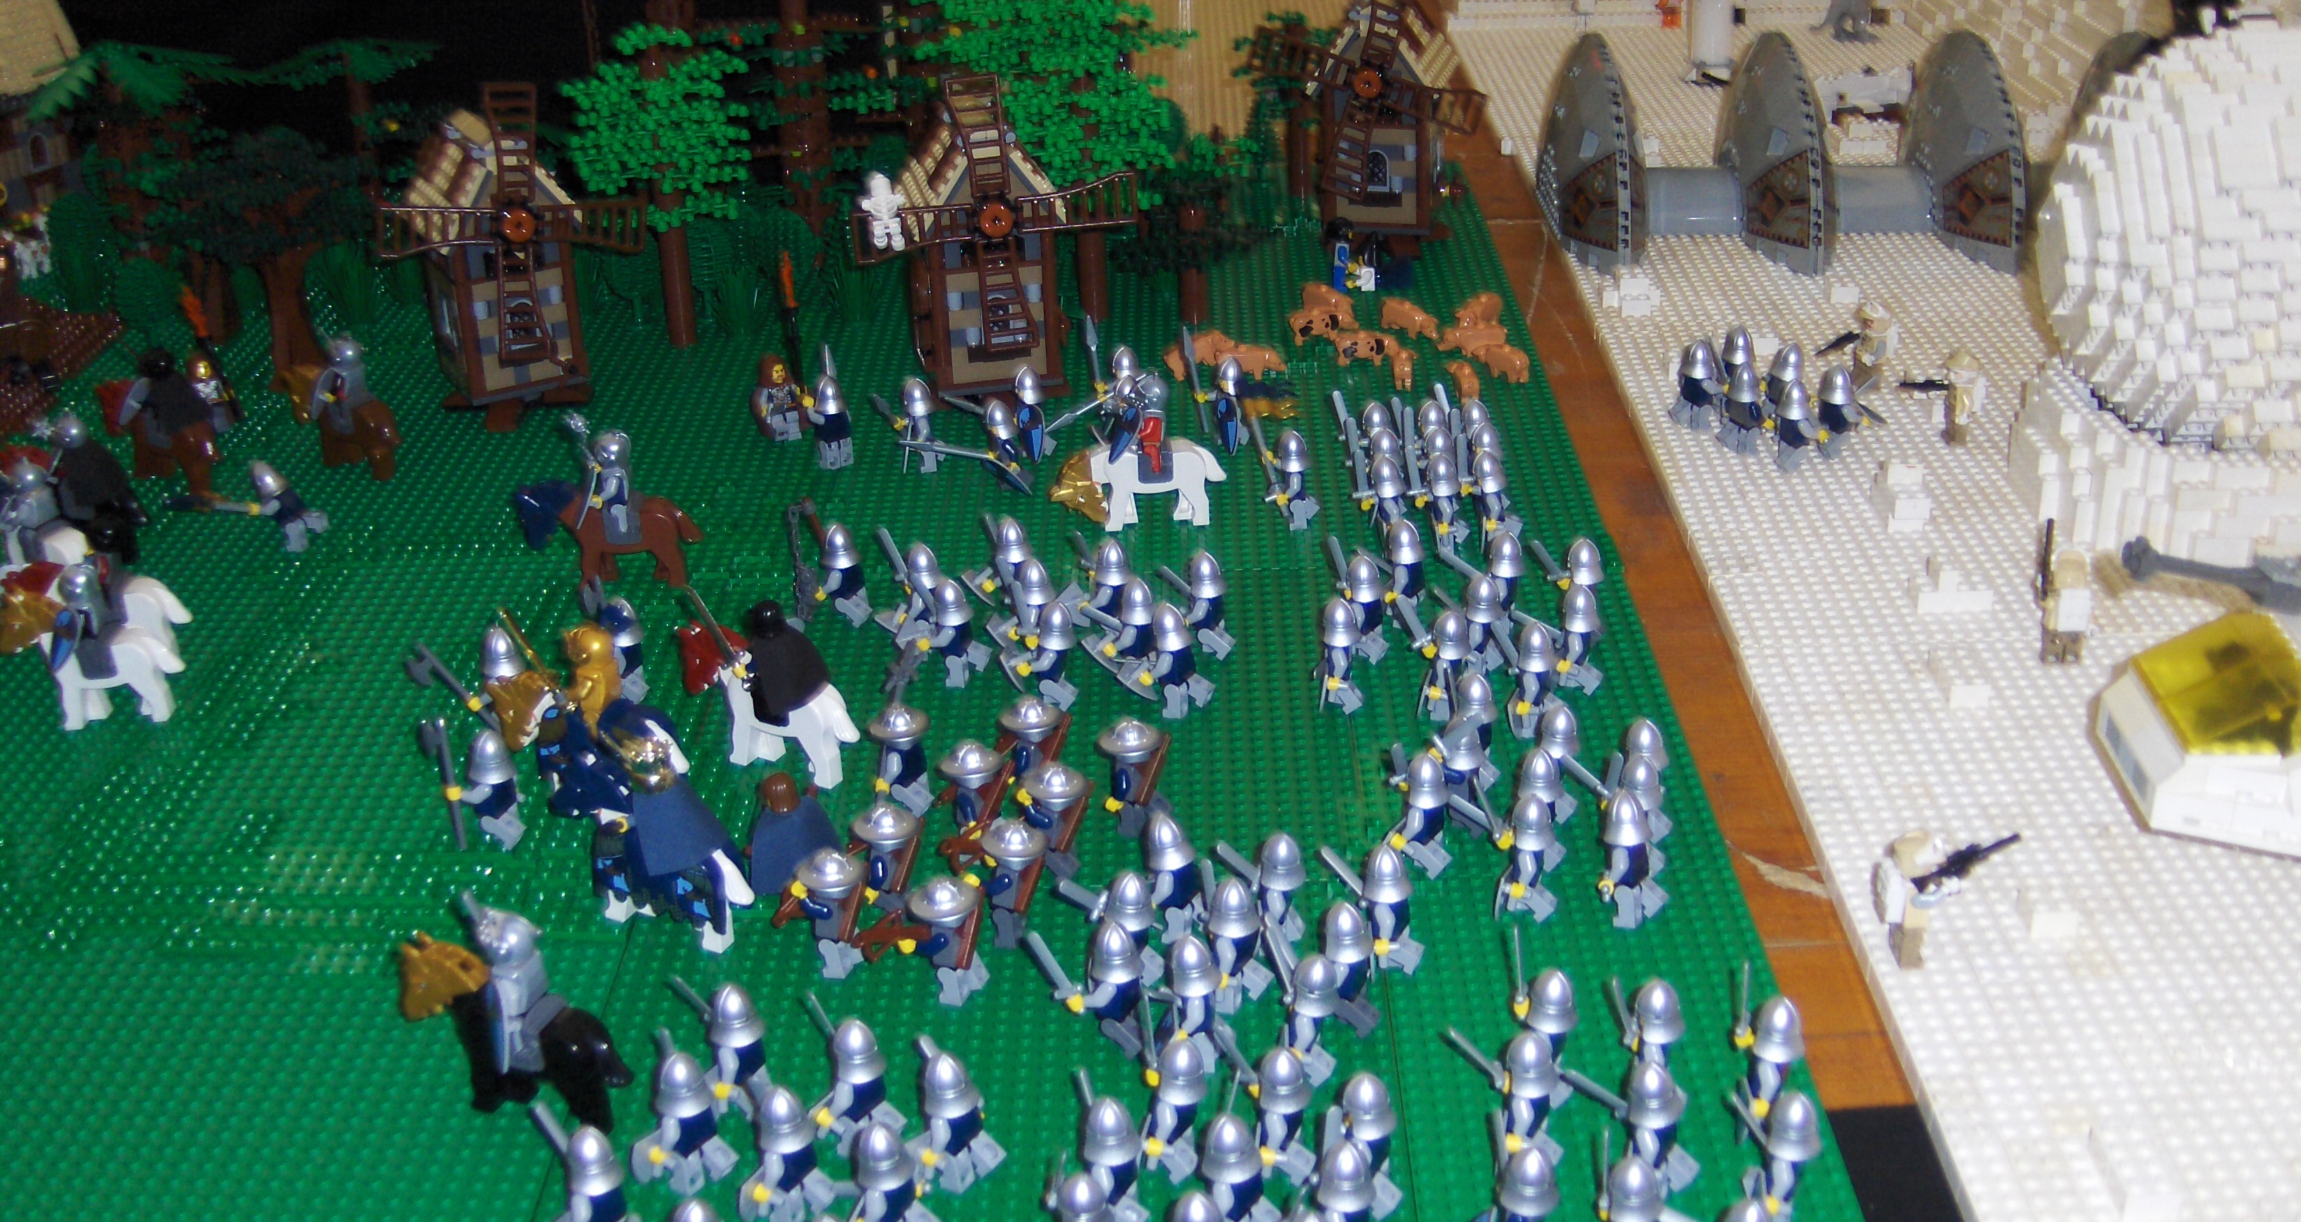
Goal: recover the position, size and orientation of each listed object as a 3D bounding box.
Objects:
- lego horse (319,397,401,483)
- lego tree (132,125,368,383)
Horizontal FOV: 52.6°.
[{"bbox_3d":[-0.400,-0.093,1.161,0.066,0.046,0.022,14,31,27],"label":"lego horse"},{"bbox_3d":[-0.479,-0.191,1.257,0.124,0.134,0.110,-1,27,1],"label":"lego tree"}]

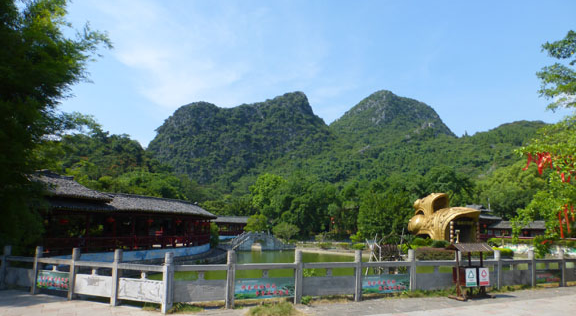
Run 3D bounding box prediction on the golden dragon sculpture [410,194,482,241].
[{"bbox_3d":[18.058,6.952,48.000,6.500,5.860,4.600,-8,-14,39],"label":"golden dragon sculpture"}]

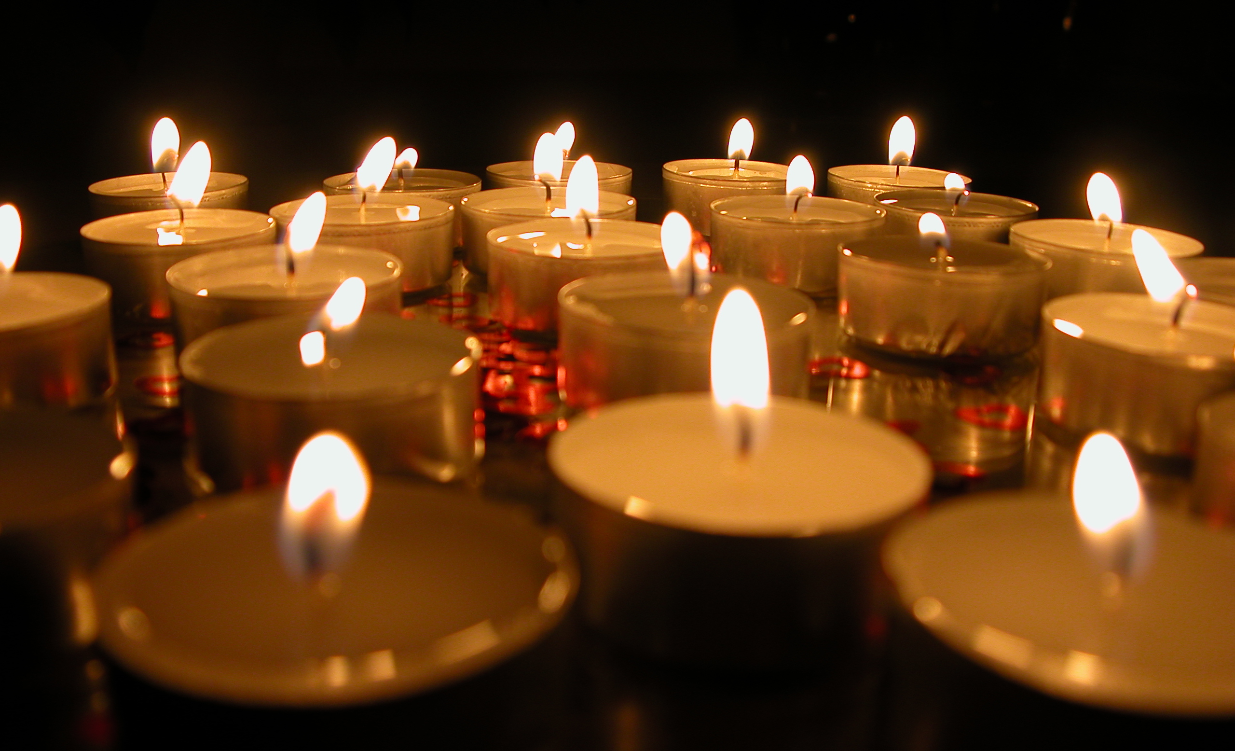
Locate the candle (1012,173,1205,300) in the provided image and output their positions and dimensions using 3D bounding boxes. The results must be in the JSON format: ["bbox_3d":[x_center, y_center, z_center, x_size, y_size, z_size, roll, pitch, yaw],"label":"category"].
[{"bbox_3d":[0.097,-0.026,0.248,0.038,0.028,0.038,1,17,0],"label":"candle"}]

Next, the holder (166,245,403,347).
[{"bbox_3d":[-0.056,-0.010,0.213,0.038,0.015,0.038,1,18,0],"label":"holder"}]

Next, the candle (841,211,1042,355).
[{"bbox_3d":[0.059,-0.018,0.229,0.038,0.023,0.038,1,17,0],"label":"candle"}]

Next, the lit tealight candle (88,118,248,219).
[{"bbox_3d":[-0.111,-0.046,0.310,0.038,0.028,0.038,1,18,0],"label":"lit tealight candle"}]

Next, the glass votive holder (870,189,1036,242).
[{"bbox_3d":[0.081,-0.034,0.301,0.038,0.015,0.038,1,18,0],"label":"glass votive holder"}]

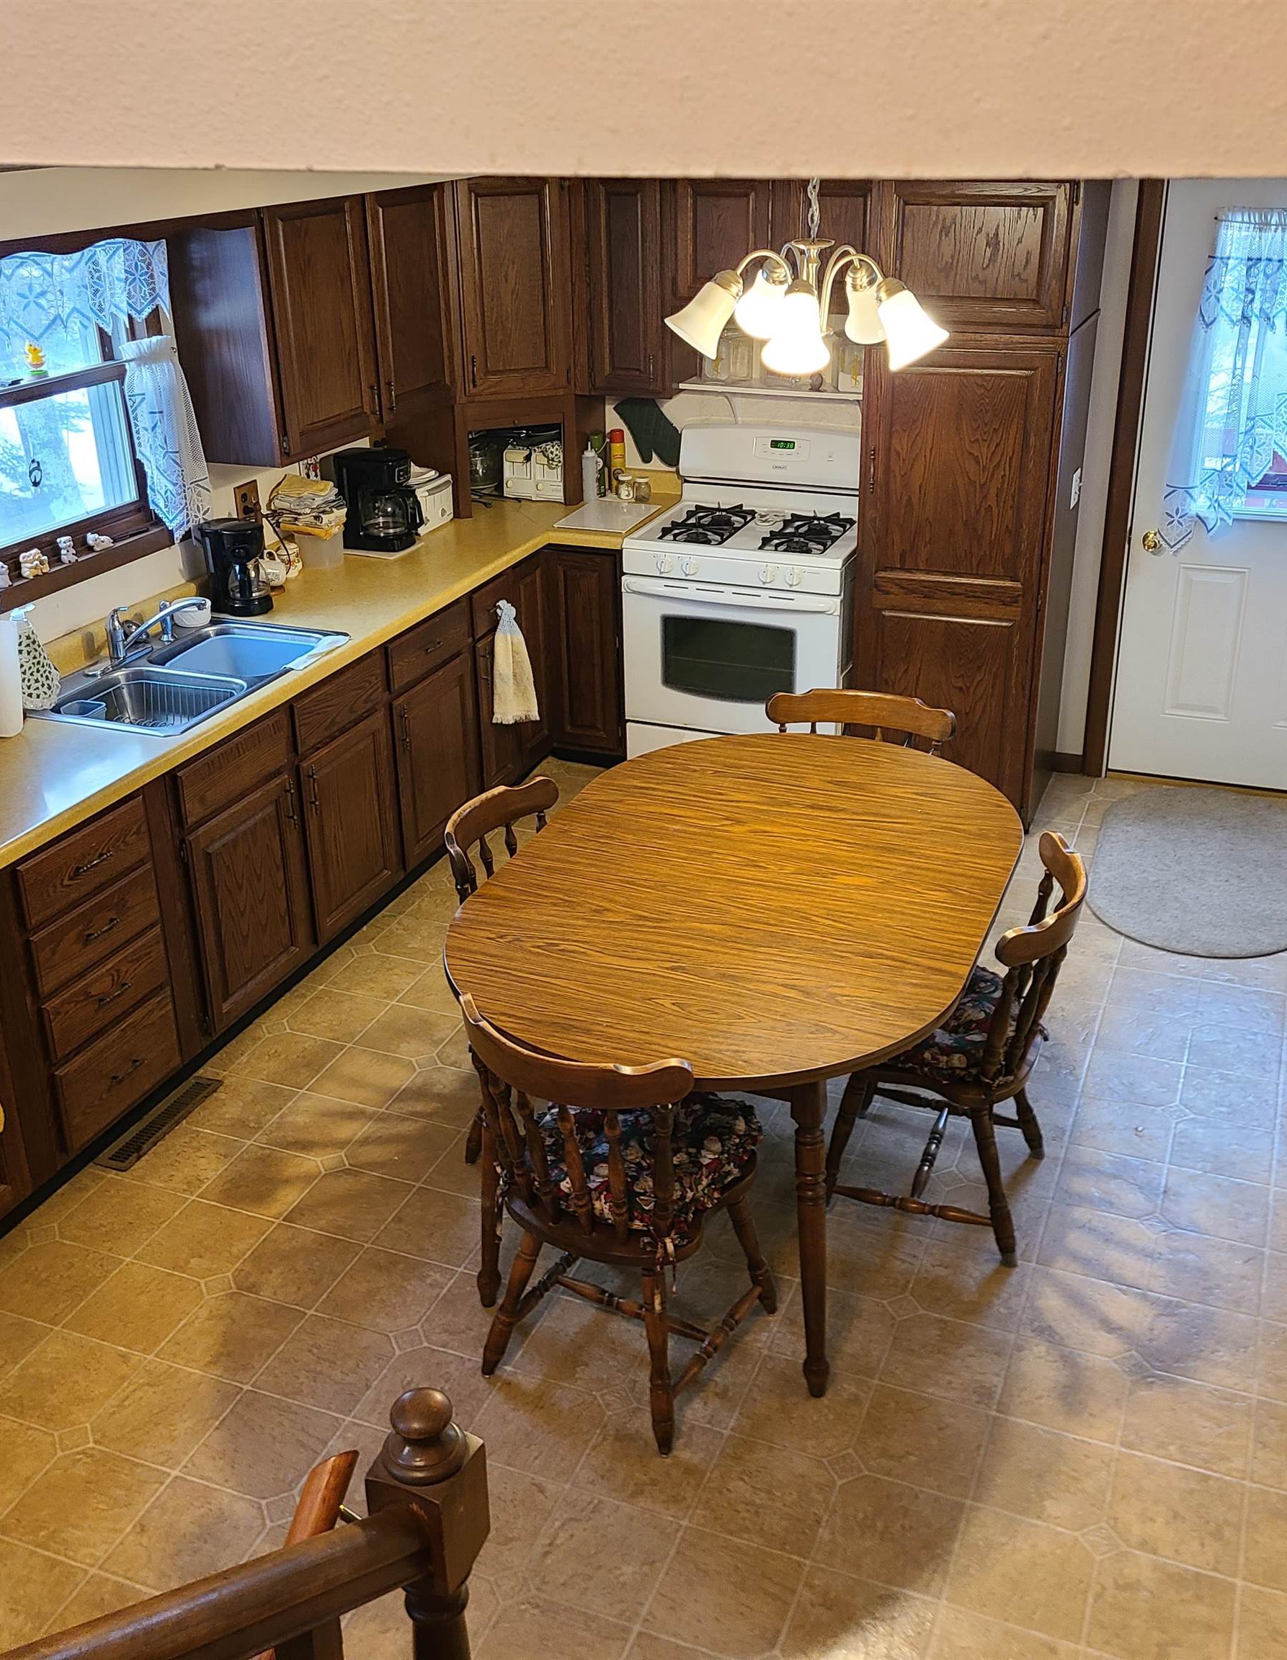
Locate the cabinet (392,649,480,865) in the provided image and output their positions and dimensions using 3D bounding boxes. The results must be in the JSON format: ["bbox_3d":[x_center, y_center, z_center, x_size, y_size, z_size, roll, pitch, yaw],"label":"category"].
[{"bbox_3d":[-0.901,-0.281,5.250,0.590,0.570,0.500,9,26,20],"label":"cabinet"}]

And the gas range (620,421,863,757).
[{"bbox_3d":[0.392,-0.752,5.795,0.760,1.190,0.660,9,26,20],"label":"gas range"}]

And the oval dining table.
[{"bbox_3d":[0.208,0.424,3.756,1.125,0.755,1.610,9,26,20],"label":"oval dining table"}]

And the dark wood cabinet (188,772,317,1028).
[{"bbox_3d":[-1.246,0.151,4.431,0.500,0.550,0.470,9,26,20],"label":"dark wood cabinet"}]

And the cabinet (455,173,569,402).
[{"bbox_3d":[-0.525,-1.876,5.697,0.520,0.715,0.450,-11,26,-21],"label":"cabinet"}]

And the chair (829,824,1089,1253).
[{"bbox_3d":[0.665,0.444,3.611,0.500,0.820,0.480,9,27,21],"label":"chair"}]

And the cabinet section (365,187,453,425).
[{"bbox_3d":[-0.859,-1.662,5.243,0.325,0.672,0.505,9,26,20],"label":"cabinet section"}]

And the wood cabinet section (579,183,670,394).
[{"bbox_3d":[-0.012,-1.861,5.683,0.305,0.705,0.325,9,26,20],"label":"wood cabinet section"}]

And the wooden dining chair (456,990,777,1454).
[{"bbox_3d":[-0.021,0.665,3.156,0.480,0.820,0.505,13,28,29],"label":"wooden dining chair"}]

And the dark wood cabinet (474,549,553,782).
[{"bbox_3d":[-0.705,-0.550,5.668,0.590,0.785,0.550,9,26,20],"label":"dark wood cabinet"}]

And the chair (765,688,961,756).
[{"bbox_3d":[0.527,0.102,4.362,0.480,0.820,0.510,7,26,17],"label":"chair"}]

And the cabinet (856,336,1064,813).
[{"bbox_3d":[1.052,-0.863,5.474,0.615,1.570,0.570,9,26,20],"label":"cabinet"}]

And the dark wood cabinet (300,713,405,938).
[{"bbox_3d":[-1.064,-0.046,4.841,0.500,0.550,0.460,9,26,20],"label":"dark wood cabinet"}]

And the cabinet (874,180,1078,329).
[{"bbox_3d":[1.077,-1.810,5.159,0.610,0.450,0.560,9,26,20],"label":"cabinet"}]

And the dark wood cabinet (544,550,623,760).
[{"bbox_3d":[-0.107,-0.680,6.042,0.280,0.790,0.540,9,26,20],"label":"dark wood cabinet"}]

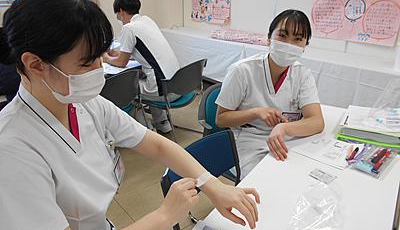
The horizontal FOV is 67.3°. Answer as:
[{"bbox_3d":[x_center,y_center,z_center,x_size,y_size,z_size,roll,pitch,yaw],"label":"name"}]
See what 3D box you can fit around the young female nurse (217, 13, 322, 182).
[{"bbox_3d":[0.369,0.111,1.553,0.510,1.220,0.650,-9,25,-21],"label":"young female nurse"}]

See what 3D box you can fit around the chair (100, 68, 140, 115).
[{"bbox_3d":[-0.743,0.051,2.229,0.520,0.770,0.500,17,28,33],"label":"chair"}]

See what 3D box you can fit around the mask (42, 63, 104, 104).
[{"bbox_3d":[-0.261,-0.065,0.620,0.110,0.090,0.135,11,16,-30],"label":"mask"}]

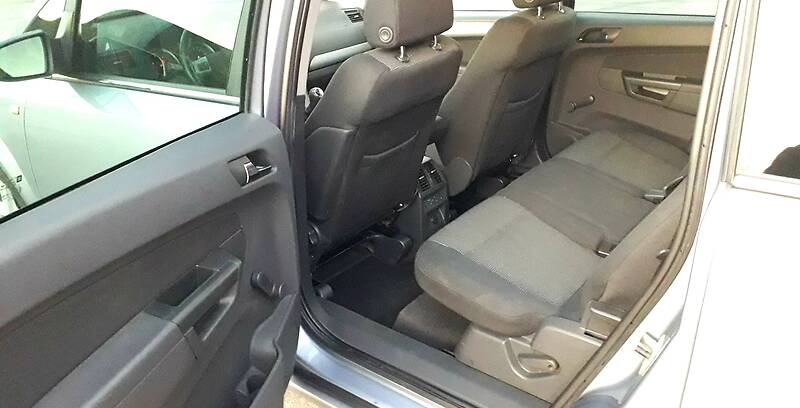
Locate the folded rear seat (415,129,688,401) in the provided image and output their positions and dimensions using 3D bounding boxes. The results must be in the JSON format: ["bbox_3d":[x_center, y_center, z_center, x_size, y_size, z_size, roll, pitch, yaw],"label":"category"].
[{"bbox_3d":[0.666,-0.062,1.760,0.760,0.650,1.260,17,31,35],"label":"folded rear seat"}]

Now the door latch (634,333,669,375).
[{"bbox_3d":[0.420,0.252,1.046,0.036,0.072,0.036,17,27,3],"label":"door latch"}]

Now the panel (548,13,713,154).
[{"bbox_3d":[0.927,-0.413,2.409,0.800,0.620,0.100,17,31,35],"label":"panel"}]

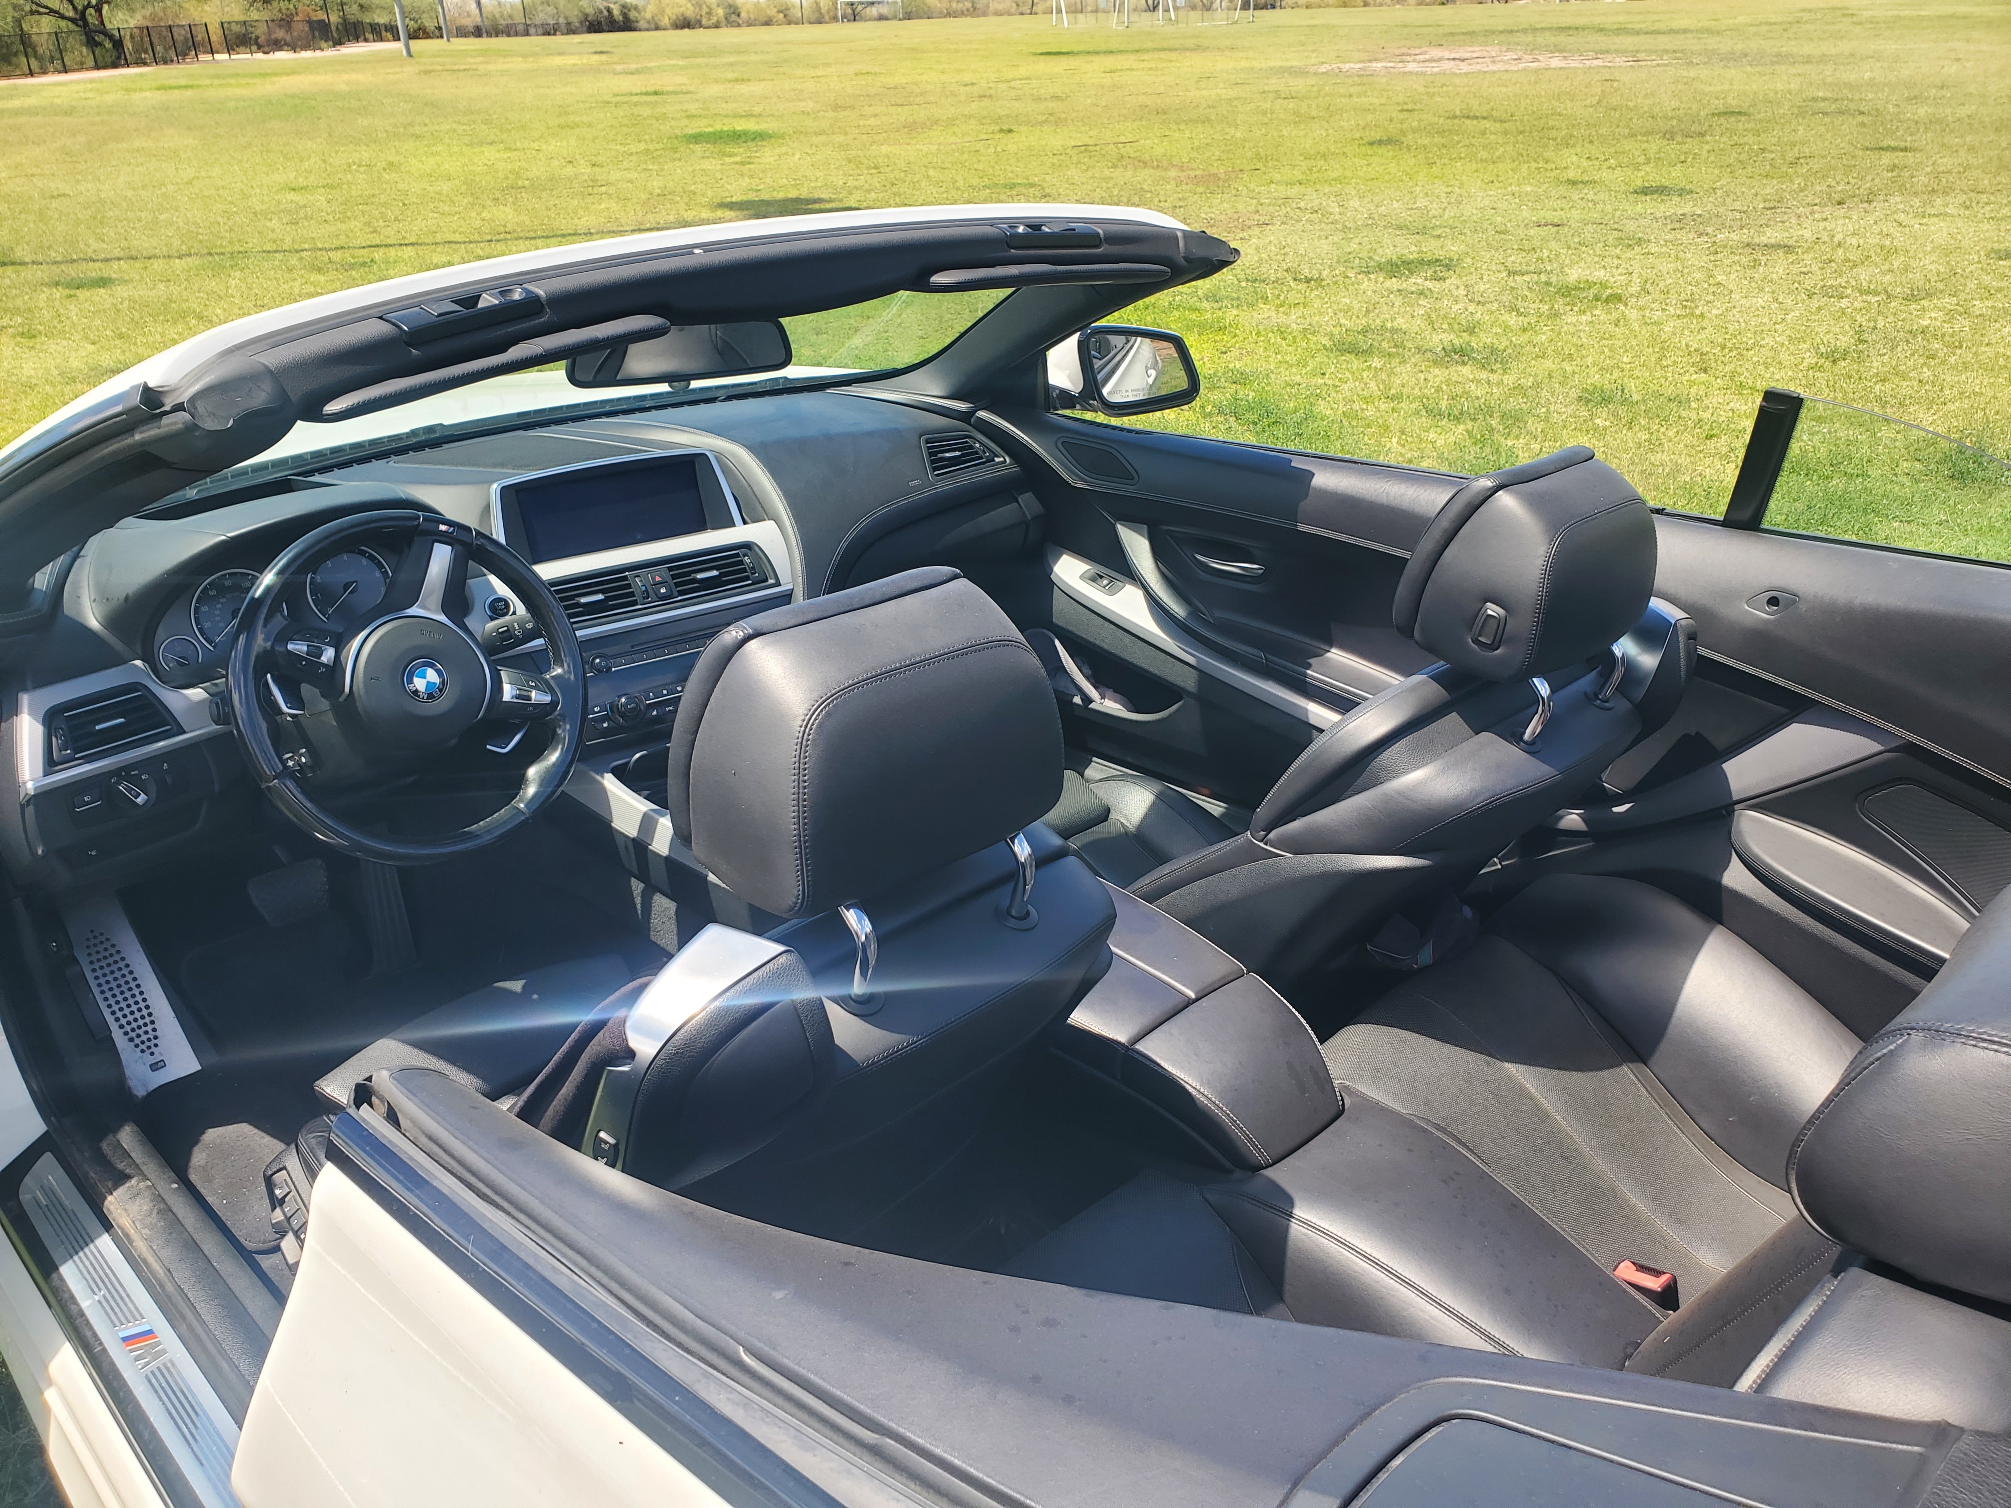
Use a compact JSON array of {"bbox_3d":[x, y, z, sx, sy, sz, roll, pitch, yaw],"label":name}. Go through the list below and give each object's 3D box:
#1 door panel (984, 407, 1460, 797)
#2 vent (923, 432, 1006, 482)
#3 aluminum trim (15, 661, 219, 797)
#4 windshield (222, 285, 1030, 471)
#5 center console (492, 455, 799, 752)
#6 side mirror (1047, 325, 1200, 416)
[{"bbox_3d":[0.326,-0.166,2.168,0.160,0.620,1.120,-23,34,-38],"label":"door panel"},{"bbox_3d":[-0.063,-0.461,2.283,0.155,0.070,0.045,-23,19,-38],"label":"vent"},{"bbox_3d":[-0.891,-0.041,1.519,0.185,0.105,0.060,-23,22,-38],"label":"aluminum trim"},{"bbox_3d":[-0.500,-0.467,1.846,1.340,0.130,0.740,-23,8,-38],"label":"windshield"},{"bbox_3d":[-0.445,-0.194,1.935,0.390,0.340,0.200,-18,21,-32],"label":"center console"},{"bbox_3d":[0.163,-0.628,2.455,0.255,0.148,0.170,-18,31,-31],"label":"side mirror"}]

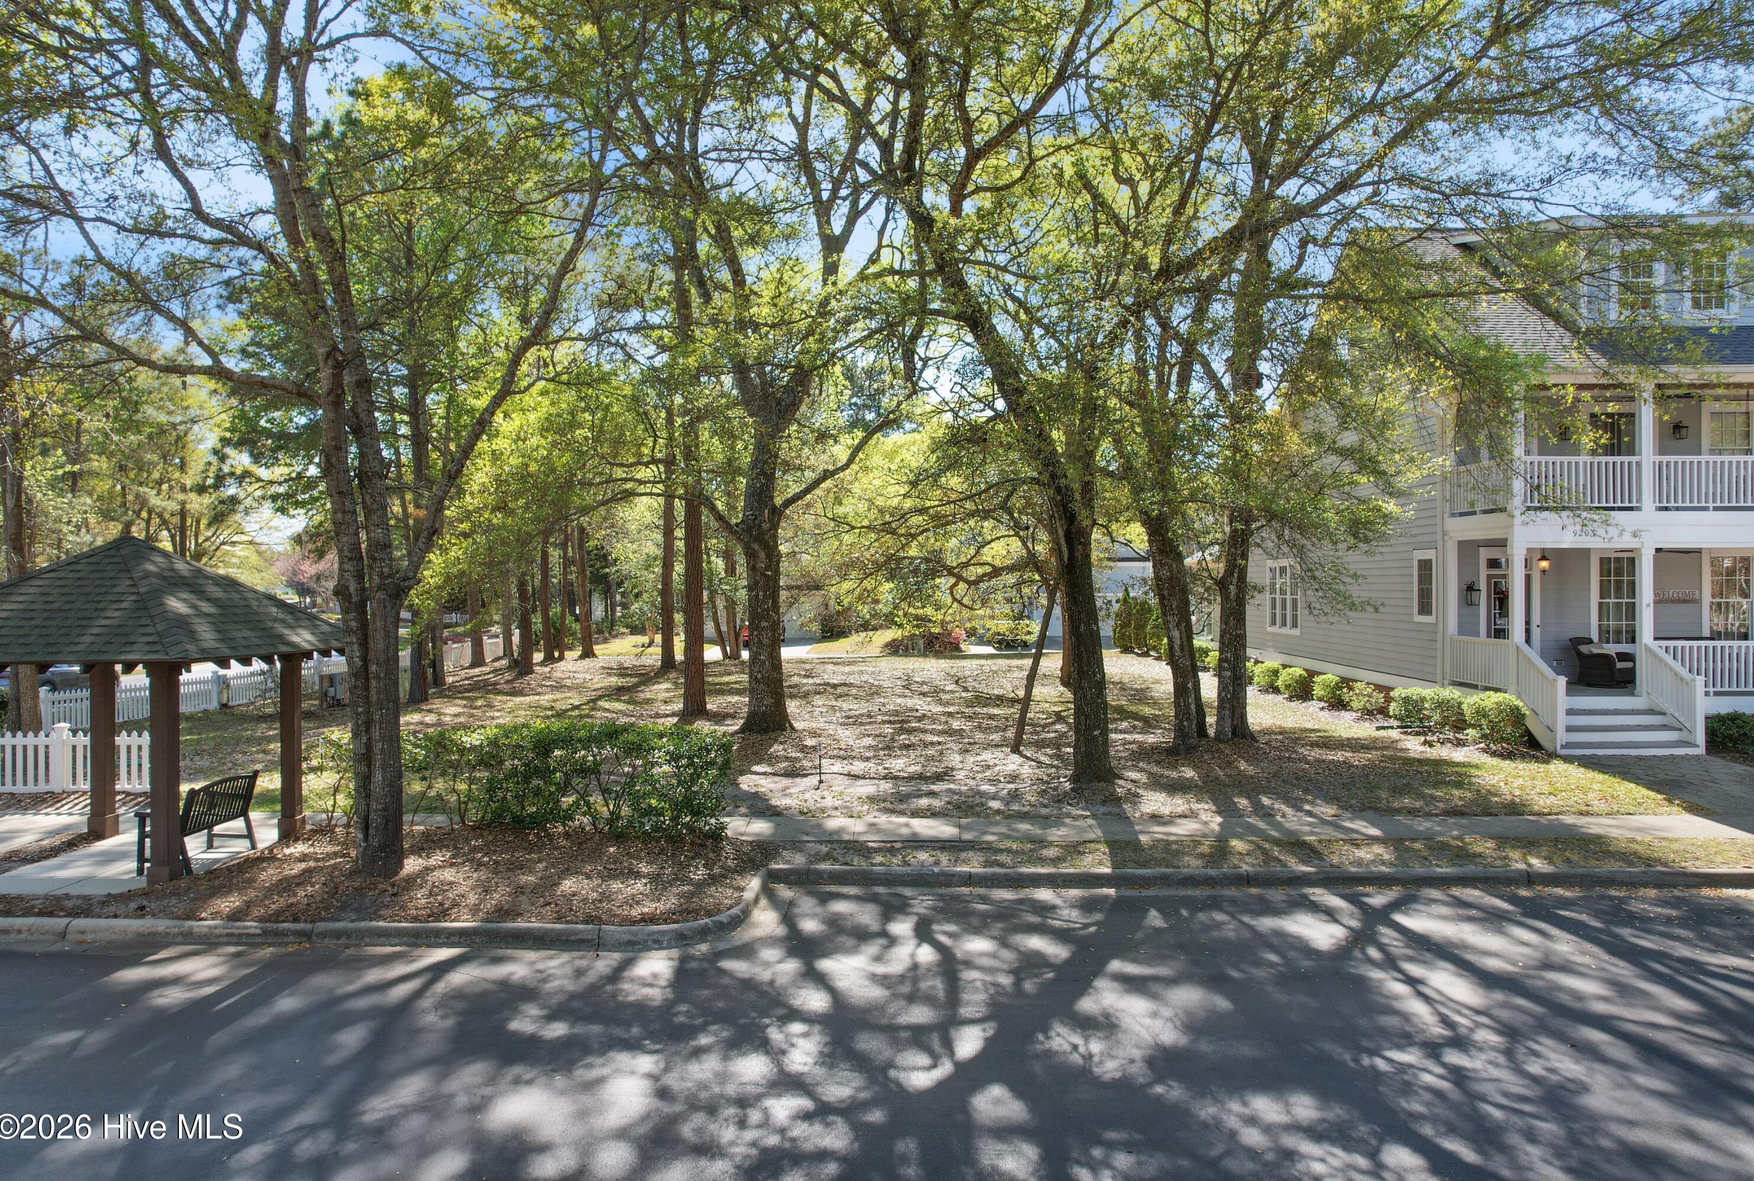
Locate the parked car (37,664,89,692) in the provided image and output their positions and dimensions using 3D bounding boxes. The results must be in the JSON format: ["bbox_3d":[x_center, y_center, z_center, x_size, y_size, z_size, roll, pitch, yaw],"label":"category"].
[{"bbox_3d":[-24.597,2.553,32.200,1.850,1.550,4.600,0,1,1],"label":"parked car"}]

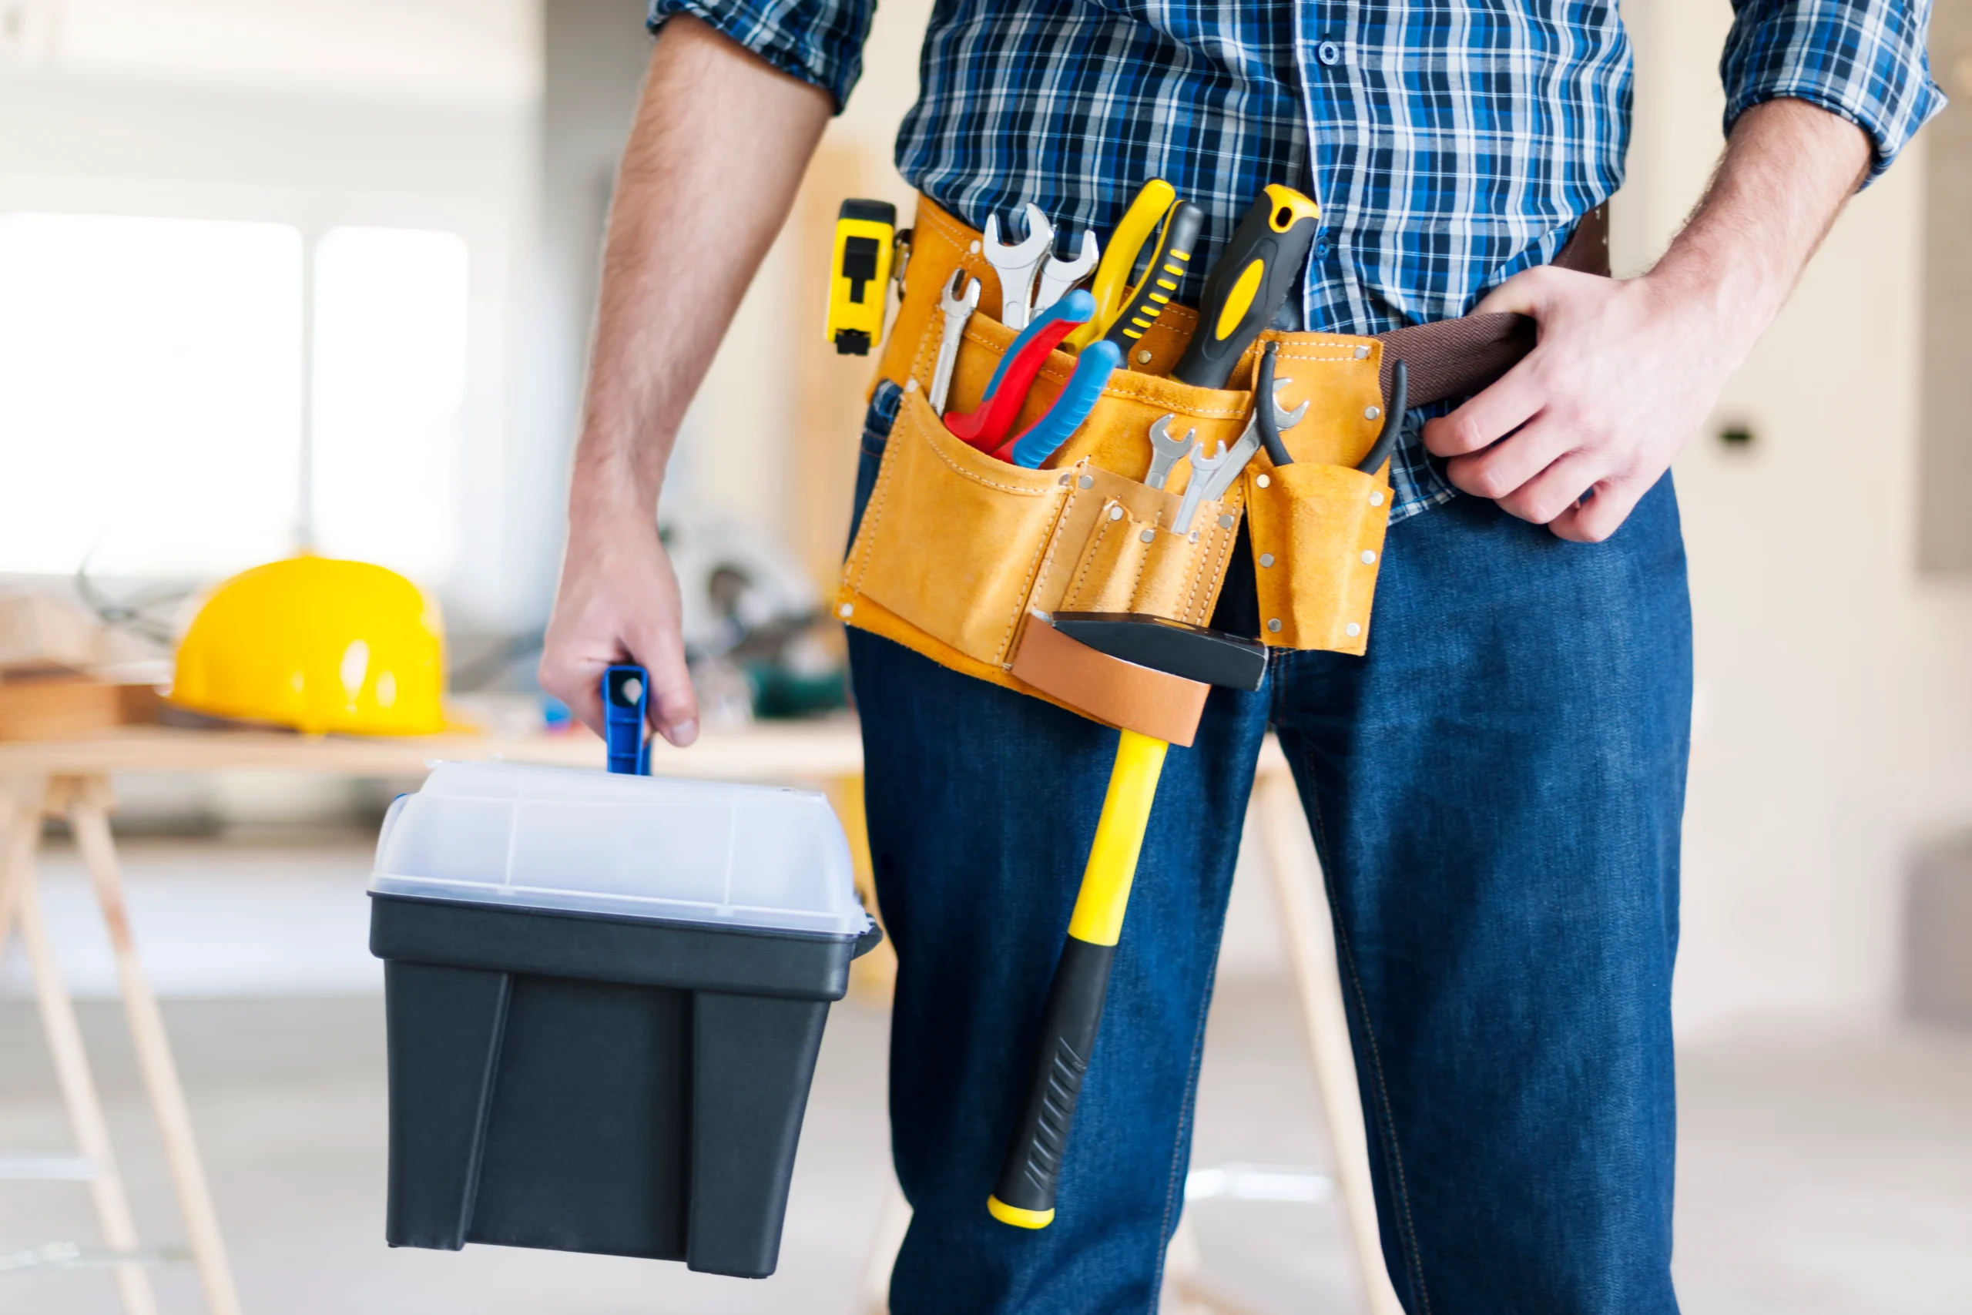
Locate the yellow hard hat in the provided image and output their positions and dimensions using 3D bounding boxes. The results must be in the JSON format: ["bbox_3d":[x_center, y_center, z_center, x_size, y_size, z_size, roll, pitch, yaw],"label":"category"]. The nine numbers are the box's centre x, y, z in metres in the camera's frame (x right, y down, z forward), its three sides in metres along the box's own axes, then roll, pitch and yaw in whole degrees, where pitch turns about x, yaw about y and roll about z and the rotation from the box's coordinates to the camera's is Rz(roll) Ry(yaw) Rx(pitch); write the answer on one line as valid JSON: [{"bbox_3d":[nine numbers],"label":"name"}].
[{"bbox_3d":[-0.602,-0.012,2.470,0.275,0.158,0.215,4,2,13],"label":"yellow hard hat"}]

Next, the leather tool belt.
[{"bbox_3d":[0.118,-0.098,1.380,0.385,0.265,0.290,0,2,-3],"label":"leather tool belt"}]

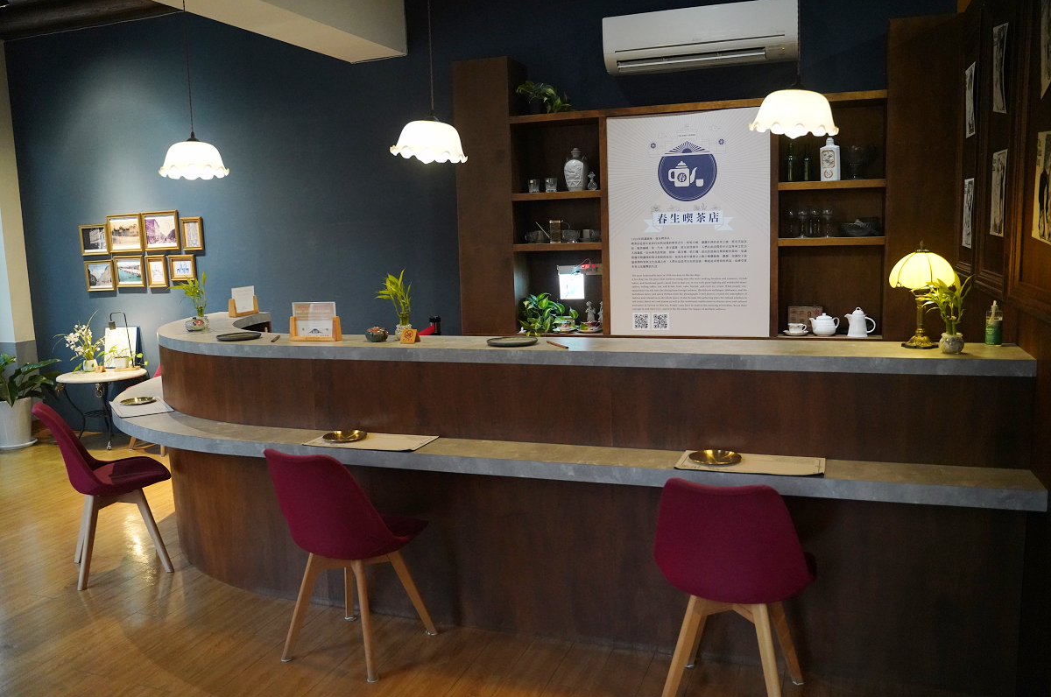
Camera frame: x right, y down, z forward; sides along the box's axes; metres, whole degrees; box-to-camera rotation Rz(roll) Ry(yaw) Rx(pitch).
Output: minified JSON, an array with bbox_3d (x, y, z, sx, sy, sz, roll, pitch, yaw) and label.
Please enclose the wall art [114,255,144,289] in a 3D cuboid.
[{"bbox_3d":[-3.012,-0.586,6.476,0.288,0.238,0.025,1,9,20],"label":"wall art"}]

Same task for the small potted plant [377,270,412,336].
[{"bbox_3d":[-0.533,-0.184,3.504,0.145,0.285,0.130,1,9,20],"label":"small potted plant"}]

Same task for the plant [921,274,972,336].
[{"bbox_3d":[1.358,-0.135,2.728,0.146,0.206,0.150,2,8,27],"label":"plant"}]

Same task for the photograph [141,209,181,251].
[{"bbox_3d":[-2.703,-0.876,6.317,0.337,0.288,0.025,1,9,20],"label":"photograph"}]

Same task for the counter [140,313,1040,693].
[{"bbox_3d":[-0.324,0.460,3.952,4.380,1.102,1.840,1,8,17],"label":"counter"}]

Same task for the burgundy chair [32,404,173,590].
[{"bbox_3d":[-1.965,0.640,3.989,0.545,0.830,0.480,-5,8,-27],"label":"burgundy chair"}]

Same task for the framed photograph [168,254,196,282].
[{"bbox_3d":[-2.648,-0.625,6.564,0.252,0.196,0.025,1,8,21],"label":"framed photograph"}]

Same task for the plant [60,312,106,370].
[{"bbox_3d":[-3.556,-0.055,6.770,0.340,0.471,0.300,-5,8,-27],"label":"plant"}]

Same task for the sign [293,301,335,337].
[{"bbox_3d":[-0.878,-0.116,3.540,0.208,0.160,0.050,1,9,17],"label":"sign"}]

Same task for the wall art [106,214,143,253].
[{"bbox_3d":[-3.167,-0.916,6.726,0.350,0.282,0.030,1,8,21],"label":"wall art"}]

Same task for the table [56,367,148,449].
[{"bbox_3d":[-3.315,0.466,6.708,0.645,0.560,0.645,-5,8,-26],"label":"table"}]

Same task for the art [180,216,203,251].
[{"bbox_3d":[-2.436,-0.841,6.224,0.190,0.238,0.025,1,9,20],"label":"art"}]

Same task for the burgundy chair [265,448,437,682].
[{"bbox_3d":[-0.640,0.722,3.095,0.470,0.830,0.555,2,9,24],"label":"burgundy chair"}]

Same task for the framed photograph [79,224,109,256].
[{"bbox_3d":[-3.318,-0.837,6.551,0.288,0.238,0.025,1,9,20],"label":"framed photograph"}]

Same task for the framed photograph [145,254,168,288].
[{"bbox_3d":[-2.762,-0.581,6.385,0.190,0.240,0.025,1,9,20],"label":"framed photograph"}]

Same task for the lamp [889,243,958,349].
[{"bbox_3d":[1.335,-0.181,2.850,0.204,0.353,0.204,2,8,25],"label":"lamp"}]

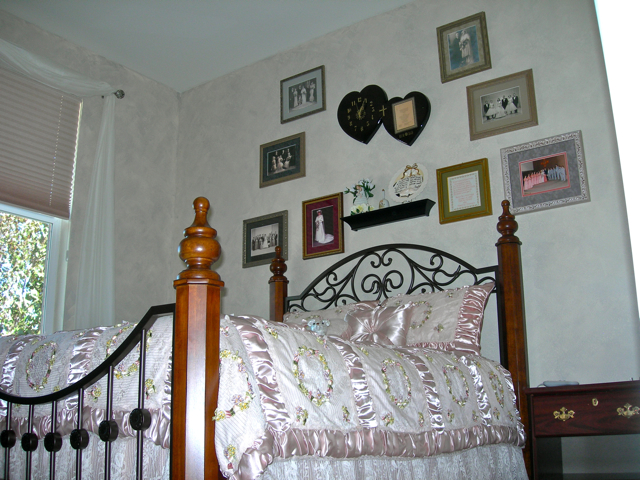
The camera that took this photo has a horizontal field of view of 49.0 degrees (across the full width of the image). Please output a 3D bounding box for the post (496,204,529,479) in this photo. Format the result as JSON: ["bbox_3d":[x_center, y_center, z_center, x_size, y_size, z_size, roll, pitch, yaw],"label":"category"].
[{"bbox_3d":[0.988,0.577,3.476,0.125,1.589,0.125,-11,-16,33],"label":"post"}]

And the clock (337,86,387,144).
[{"bbox_3d":[0.284,-0.787,4.528,0.382,0.395,0.030,-11,-17,34],"label":"clock"}]

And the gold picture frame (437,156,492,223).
[{"bbox_3d":[0.808,-0.266,3.925,0.298,0.326,0.025,-11,-16,33],"label":"gold picture frame"}]

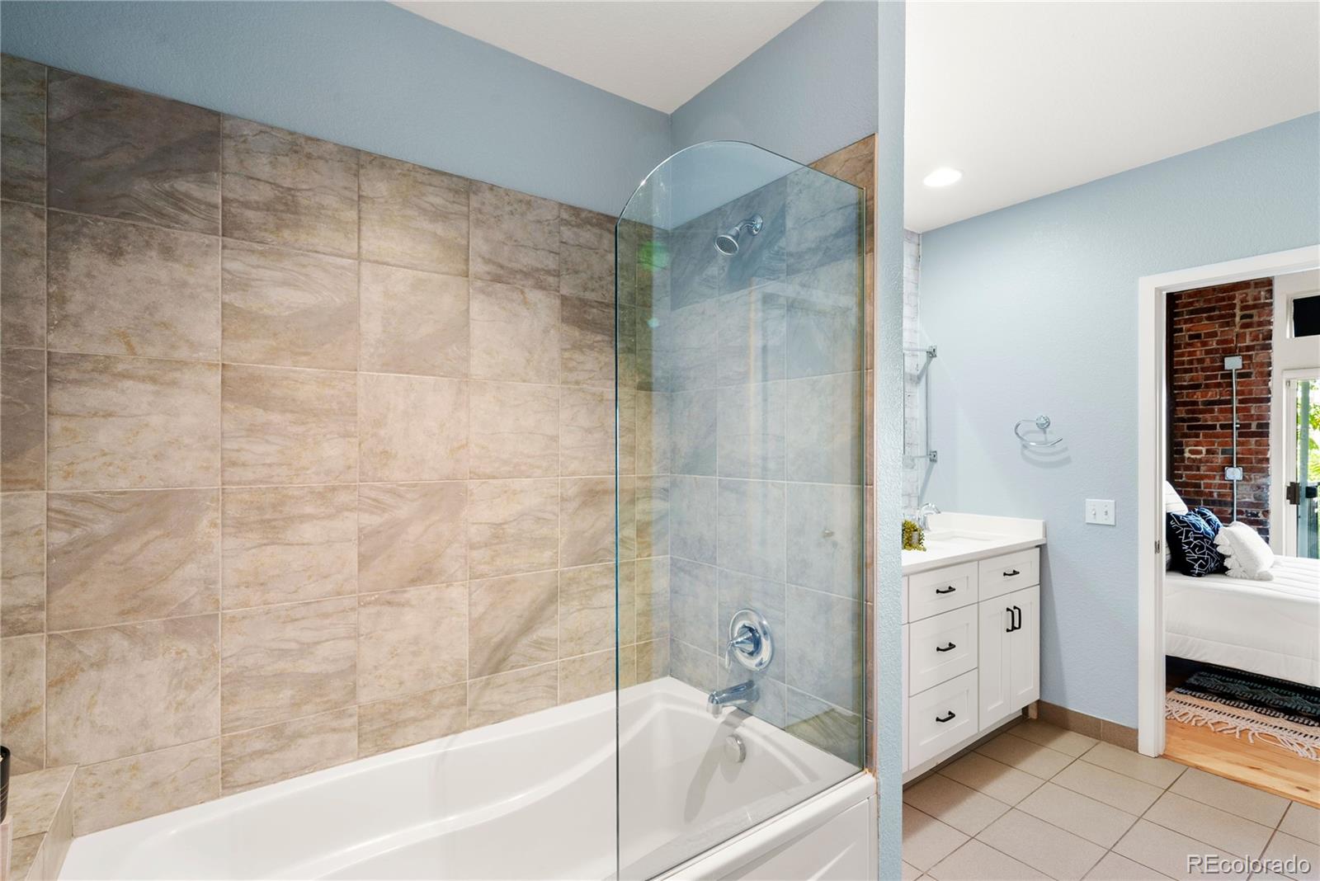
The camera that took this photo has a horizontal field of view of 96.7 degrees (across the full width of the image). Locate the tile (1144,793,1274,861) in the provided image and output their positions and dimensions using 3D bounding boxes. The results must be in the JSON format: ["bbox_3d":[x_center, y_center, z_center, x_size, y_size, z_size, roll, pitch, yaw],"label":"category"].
[{"bbox_3d":[1.983,1.402,2.126,0.302,0.011,0.302,0,0,-35],"label":"tile"}]

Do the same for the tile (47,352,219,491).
[{"bbox_3d":[-1.196,-0.037,1.347,0.300,0.302,0.010,0,-1,-36],"label":"tile"}]

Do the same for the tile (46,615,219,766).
[{"bbox_3d":[-1.213,0.577,1.361,0.301,0.303,0.011,0,0,-35],"label":"tile"}]

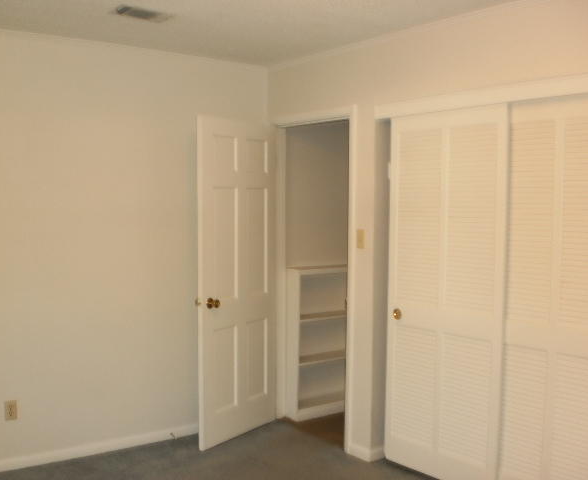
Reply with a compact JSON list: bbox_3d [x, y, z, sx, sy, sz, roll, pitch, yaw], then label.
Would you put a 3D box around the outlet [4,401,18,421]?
[{"bbox_3d":[-1.531,0.929,3.613,0.072,0.115,0.015,-2,4,-37],"label":"outlet"}]

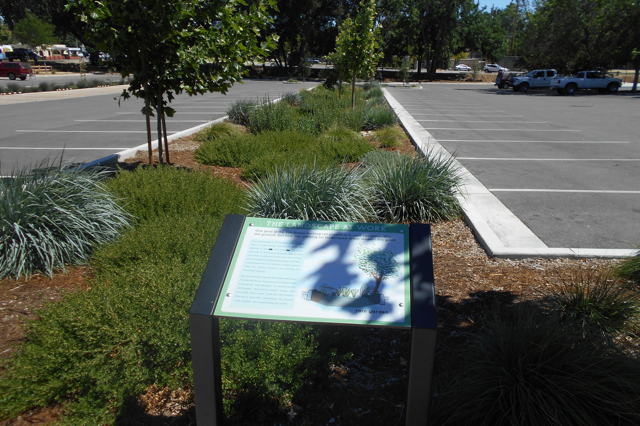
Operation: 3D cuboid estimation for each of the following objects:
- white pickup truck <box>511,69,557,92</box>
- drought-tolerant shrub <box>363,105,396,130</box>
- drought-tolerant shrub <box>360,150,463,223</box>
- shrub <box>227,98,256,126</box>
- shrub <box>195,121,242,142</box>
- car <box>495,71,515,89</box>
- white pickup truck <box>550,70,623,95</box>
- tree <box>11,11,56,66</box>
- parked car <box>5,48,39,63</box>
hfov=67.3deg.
[{"bbox_3d":[21.770,-12.651,46.000,5.900,1.980,2.000,1,16,4],"label":"white pickup truck"},{"bbox_3d":[1.789,-2.895,14.359,1.020,0.700,1.020,2,16,5],"label":"drought-tolerant shrub"},{"bbox_3d":[1.035,-0.345,5.394,1.120,0.750,1.120,2,16,5],"label":"drought-tolerant shrub"},{"bbox_3d":[-2.388,-3.065,14.515,0.950,0.780,0.950,2,16,5],"label":"shrub"},{"bbox_3d":[-2.398,-1.925,11.186,1.080,0.450,1.050,2,16,5],"label":"shrub"},{"bbox_3d":[21.758,-14.769,53.500,3.900,1.780,1.750,1,16,4],"label":"car"},{"bbox_3d":[22.773,-11.105,41.000,5.100,1.840,1.850,1,16,4],"label":"white pickup truck"},{"bbox_3d":[-34.025,-20.693,58.000,4.500,6.900,4.500,2,16,5],"label":"tree"},{"bbox_3d":[-42.775,-22.608,69.000,4.950,1.750,1.850,6,17,20],"label":"parked car"}]

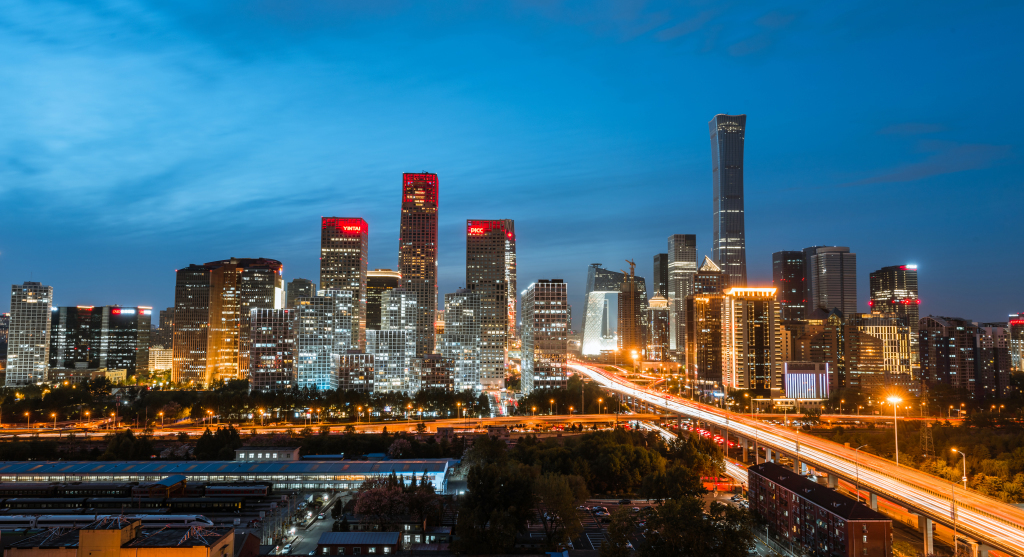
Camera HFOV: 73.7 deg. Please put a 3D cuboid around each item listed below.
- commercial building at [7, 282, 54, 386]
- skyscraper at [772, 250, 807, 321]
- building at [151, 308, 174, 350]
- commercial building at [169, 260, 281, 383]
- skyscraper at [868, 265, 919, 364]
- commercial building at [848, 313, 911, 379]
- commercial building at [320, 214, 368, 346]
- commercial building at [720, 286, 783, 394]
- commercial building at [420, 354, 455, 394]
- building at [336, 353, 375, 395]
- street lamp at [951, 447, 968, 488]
[{"bbox_3d":[-439.320,56.300,623.710,27.300,103.940,27.300,2,-5,-25],"label":"commercial building"},{"bbox_3d":[573.470,63.380,1412.870,46.000,236.000,46.000,0,-5,-3],"label":"skyscraper"},{"bbox_3d":[-623.130,103.410,1245.520,37.000,103.000,34.000,0,-4,-2],"label":"building"},{"bbox_3d":[-320.150,49.190,775.850,104.000,147.000,56.000,0,-5,-3],"label":"commercial building"},{"bbox_3d":[620.900,68.320,1111.850,43.000,174.000,54.000,0,-5,-3],"label":"skyscraper"},{"bbox_3d":[424.130,81.200,792.030,62.450,81.330,32.000,0,-5,-1],"label":"commercial building"},{"bbox_3d":[-189.630,27.010,771.180,43.480,186.000,42.000,0,-5,-2],"label":"commercial building"},{"bbox_3d":[222.020,62.340,637.220,42.000,104.000,39.000,0,-4,1],"label":"commercial building"},{"bbox_3d":[-64.310,82.480,553.470,27.300,40.460,27.300,2,-5,-25],"label":"commercial building"},{"bbox_3d":[-124.680,79.770,535.170,27.300,42.920,27.300,2,-5,-25],"label":"building"},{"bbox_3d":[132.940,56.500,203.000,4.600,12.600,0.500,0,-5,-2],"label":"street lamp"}]

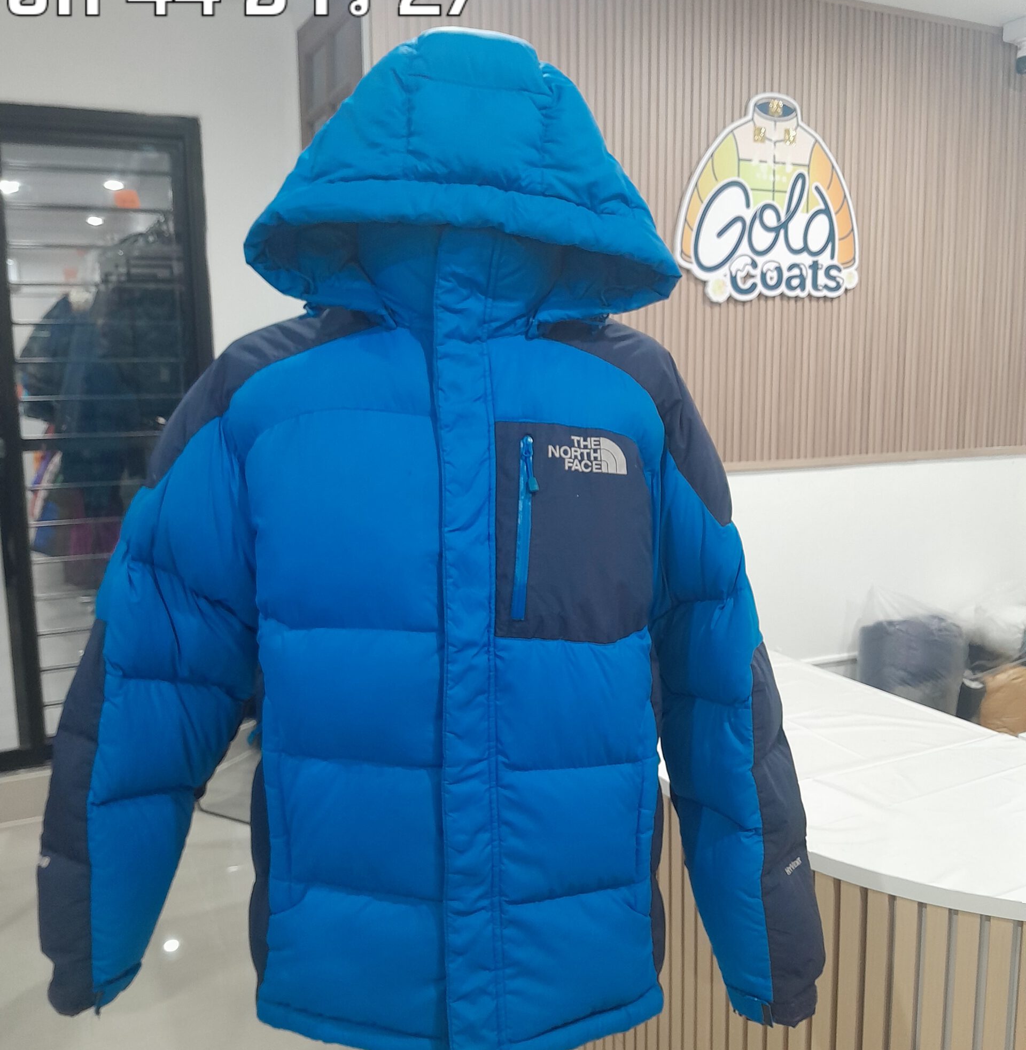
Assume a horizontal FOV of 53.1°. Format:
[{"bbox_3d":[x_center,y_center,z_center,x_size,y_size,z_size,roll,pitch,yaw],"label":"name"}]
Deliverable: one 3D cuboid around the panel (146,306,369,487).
[{"bbox_3d":[-0.238,-0.118,0.960,0.200,0.160,0.140,1,7,8],"label":"panel"}]

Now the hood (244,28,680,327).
[{"bbox_3d":[-0.045,-0.310,0.920,0.370,0.265,0.270,-1,7,-4],"label":"hood"}]

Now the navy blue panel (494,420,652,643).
[{"bbox_3d":[0.053,0.006,0.885,0.145,0.190,0.045,-2,7,-13],"label":"navy blue panel"}]

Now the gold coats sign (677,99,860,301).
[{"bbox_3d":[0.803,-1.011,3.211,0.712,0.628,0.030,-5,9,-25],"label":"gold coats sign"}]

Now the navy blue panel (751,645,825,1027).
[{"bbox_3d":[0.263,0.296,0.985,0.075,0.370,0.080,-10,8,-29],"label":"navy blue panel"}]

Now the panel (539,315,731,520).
[{"bbox_3d":[0.116,-0.094,0.960,0.165,0.180,0.140,-2,8,-15],"label":"panel"}]

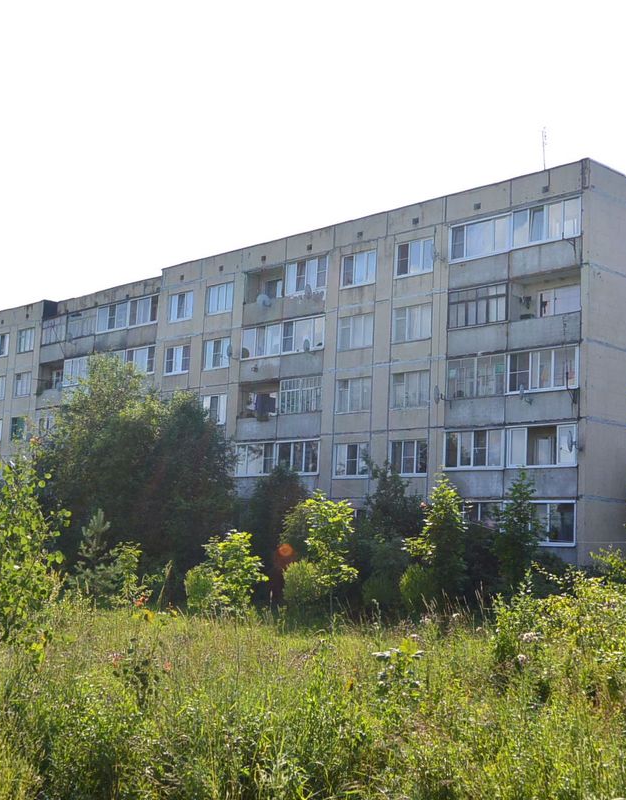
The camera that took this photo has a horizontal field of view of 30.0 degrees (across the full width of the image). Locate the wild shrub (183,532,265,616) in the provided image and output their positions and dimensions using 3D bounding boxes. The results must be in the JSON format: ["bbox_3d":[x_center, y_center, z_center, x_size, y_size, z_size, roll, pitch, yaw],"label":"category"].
[{"bbox_3d":[-2.033,3.949,26.366,1.908,1.990,1.717,3,-8,-4],"label":"wild shrub"}]

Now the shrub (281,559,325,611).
[{"bbox_3d":[-0.278,4.402,27.409,0.990,1.345,0.941,3,-8,0],"label":"shrub"}]

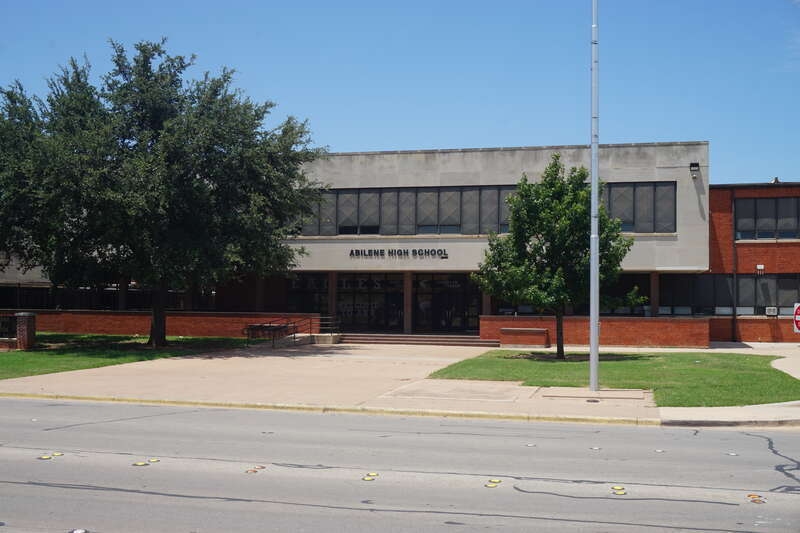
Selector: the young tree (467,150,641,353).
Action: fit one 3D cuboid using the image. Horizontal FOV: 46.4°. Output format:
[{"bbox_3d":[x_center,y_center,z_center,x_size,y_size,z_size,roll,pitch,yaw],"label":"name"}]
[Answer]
[{"bbox_3d":[5.700,-0.410,34.400,5.900,7.600,5.700,1,-3,0],"label":"young tree"}]

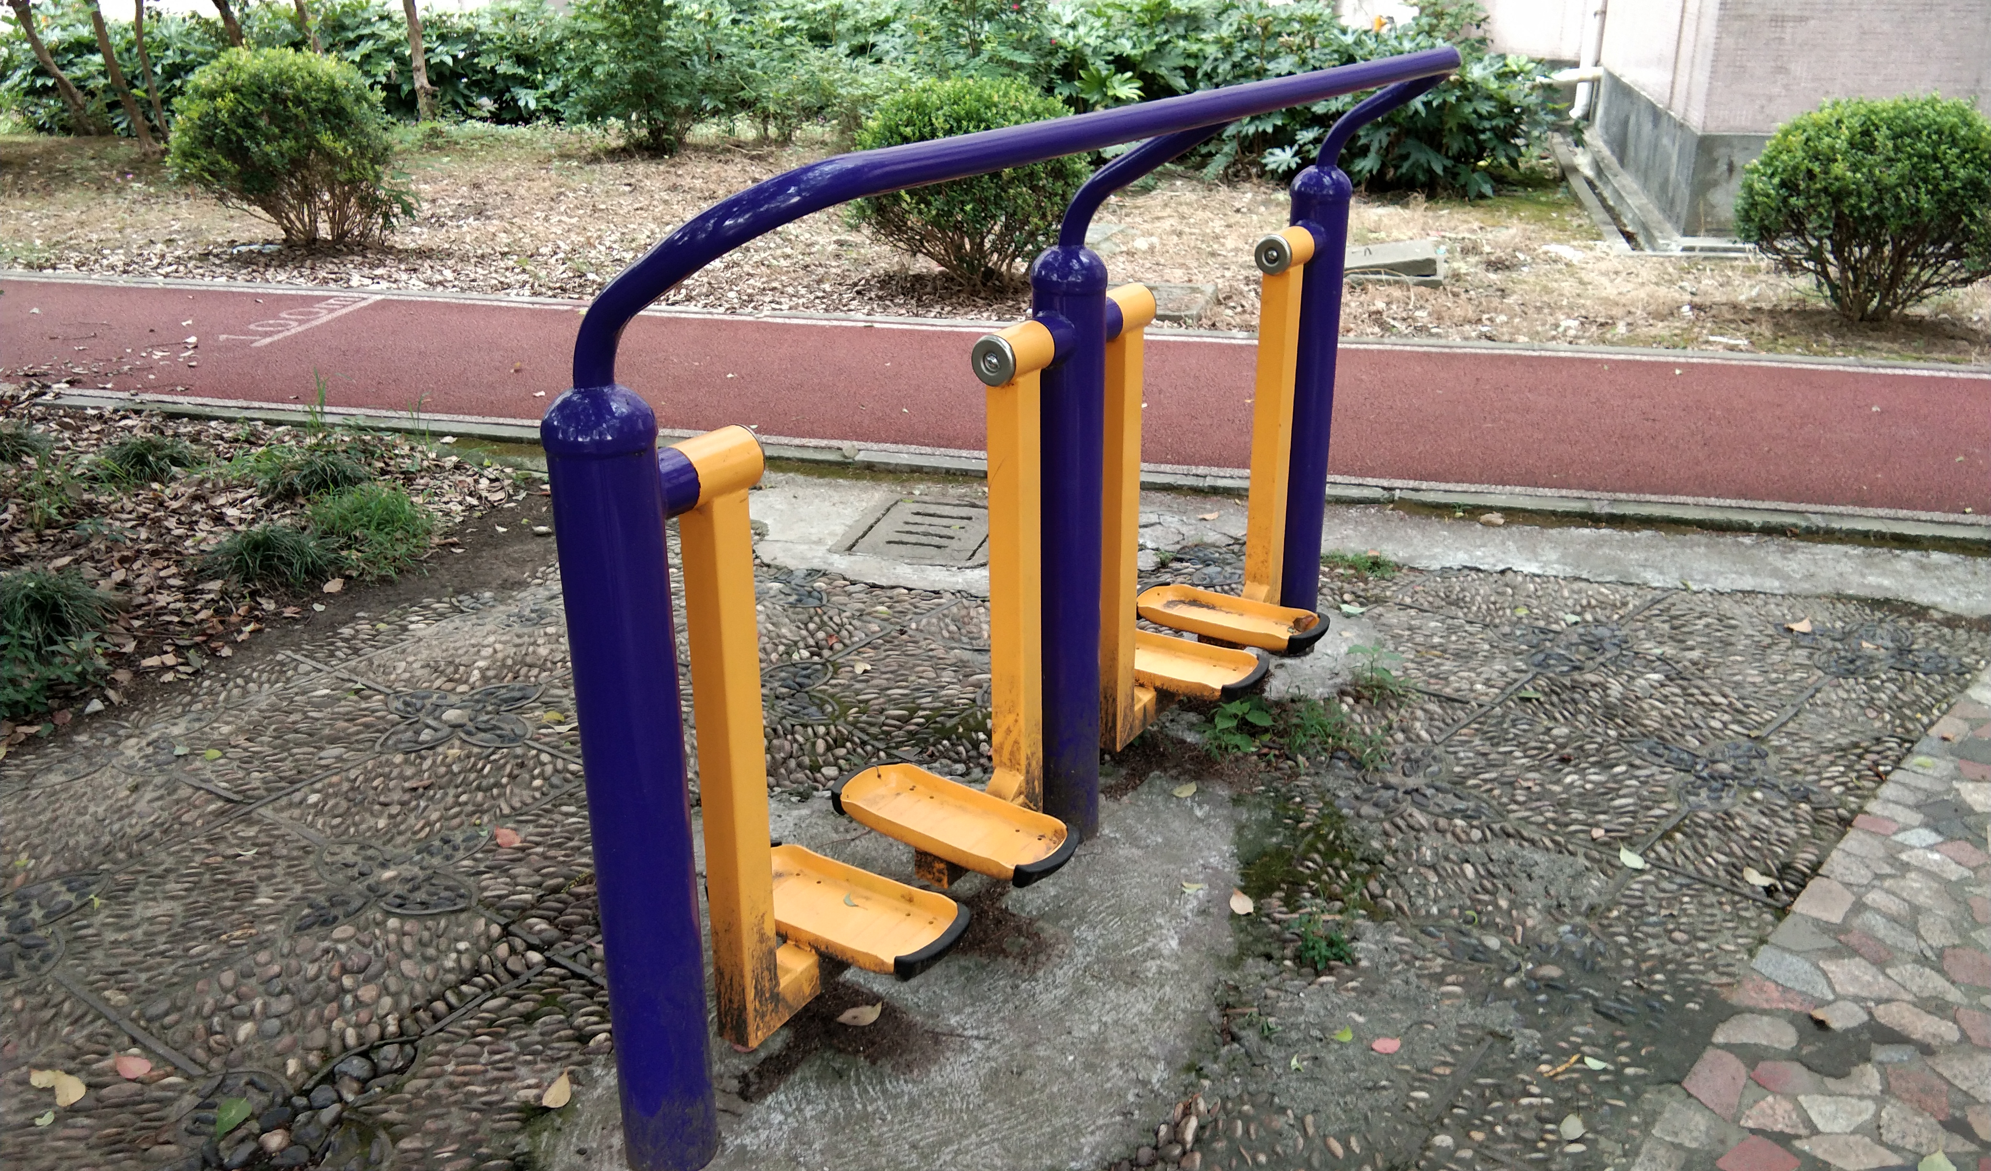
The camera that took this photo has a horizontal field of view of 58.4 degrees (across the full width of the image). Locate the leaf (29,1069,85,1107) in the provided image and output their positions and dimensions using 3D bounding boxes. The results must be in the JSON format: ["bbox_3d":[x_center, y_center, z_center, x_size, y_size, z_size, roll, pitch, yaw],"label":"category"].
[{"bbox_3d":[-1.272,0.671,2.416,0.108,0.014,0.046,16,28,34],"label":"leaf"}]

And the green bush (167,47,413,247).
[{"bbox_3d":[-3.124,-1.915,7.844,0.978,0.802,0.959,-9,24,-20],"label":"green bush"}]

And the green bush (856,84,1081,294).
[{"bbox_3d":[-0.095,-1.563,6.997,0.891,0.786,0.873,-1,23,-1],"label":"green bush"}]

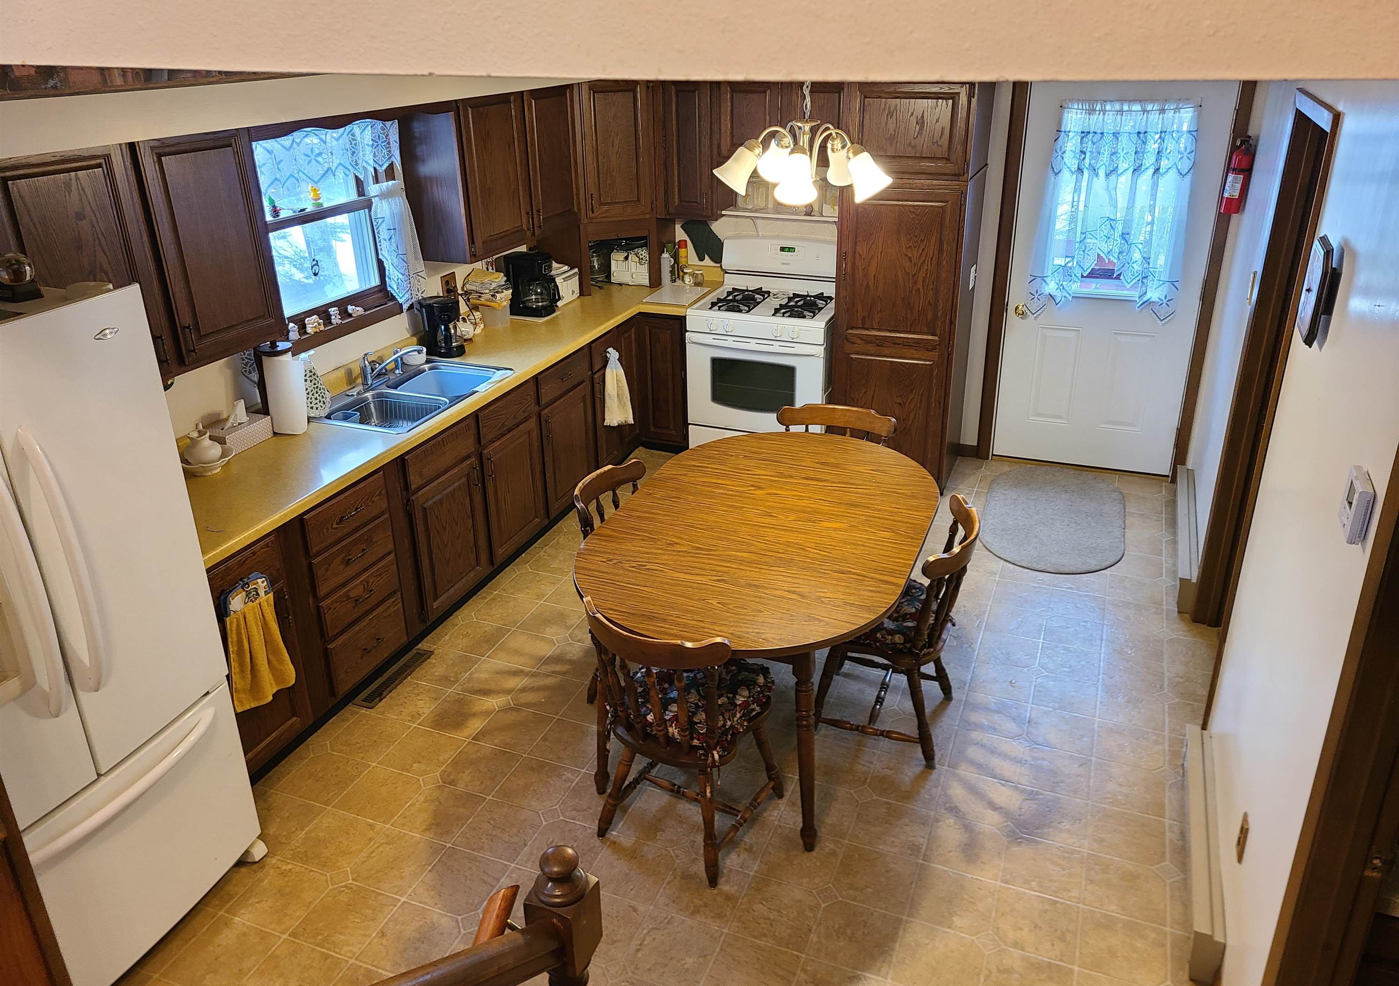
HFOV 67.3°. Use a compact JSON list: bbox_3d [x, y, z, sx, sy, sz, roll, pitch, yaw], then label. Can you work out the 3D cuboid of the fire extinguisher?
[{"bbox_3d":[2.470,-1.460,4.825,0.110,0.350,0.100,-13,27,-25],"label":"fire extinguisher"}]

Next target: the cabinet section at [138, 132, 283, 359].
[{"bbox_3d":[-1.671,-0.794,3.379,0.325,0.680,0.435,9,26,20],"label":"cabinet section"}]

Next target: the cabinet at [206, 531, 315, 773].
[{"bbox_3d":[-1.686,0.480,3.456,0.590,0.785,0.450,9,26,20],"label":"cabinet"}]

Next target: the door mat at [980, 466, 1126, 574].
[{"bbox_3d":[1.778,0.108,5.268,0.685,0.015,1.230,9,26,20],"label":"door mat"}]

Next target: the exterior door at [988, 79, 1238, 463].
[{"bbox_3d":[2.102,-1.092,5.437,0.925,2.030,0.050,9,26,20],"label":"exterior door"}]

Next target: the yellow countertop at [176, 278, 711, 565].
[{"bbox_3d":[-0.974,-0.531,4.649,0.890,0.050,3.800,9,26,20],"label":"yellow countertop"}]

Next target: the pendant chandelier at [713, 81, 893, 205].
[{"bbox_3d":[0.312,-1.023,3.070,0.570,0.370,0.570,9,26,20],"label":"pendant chandelier"}]

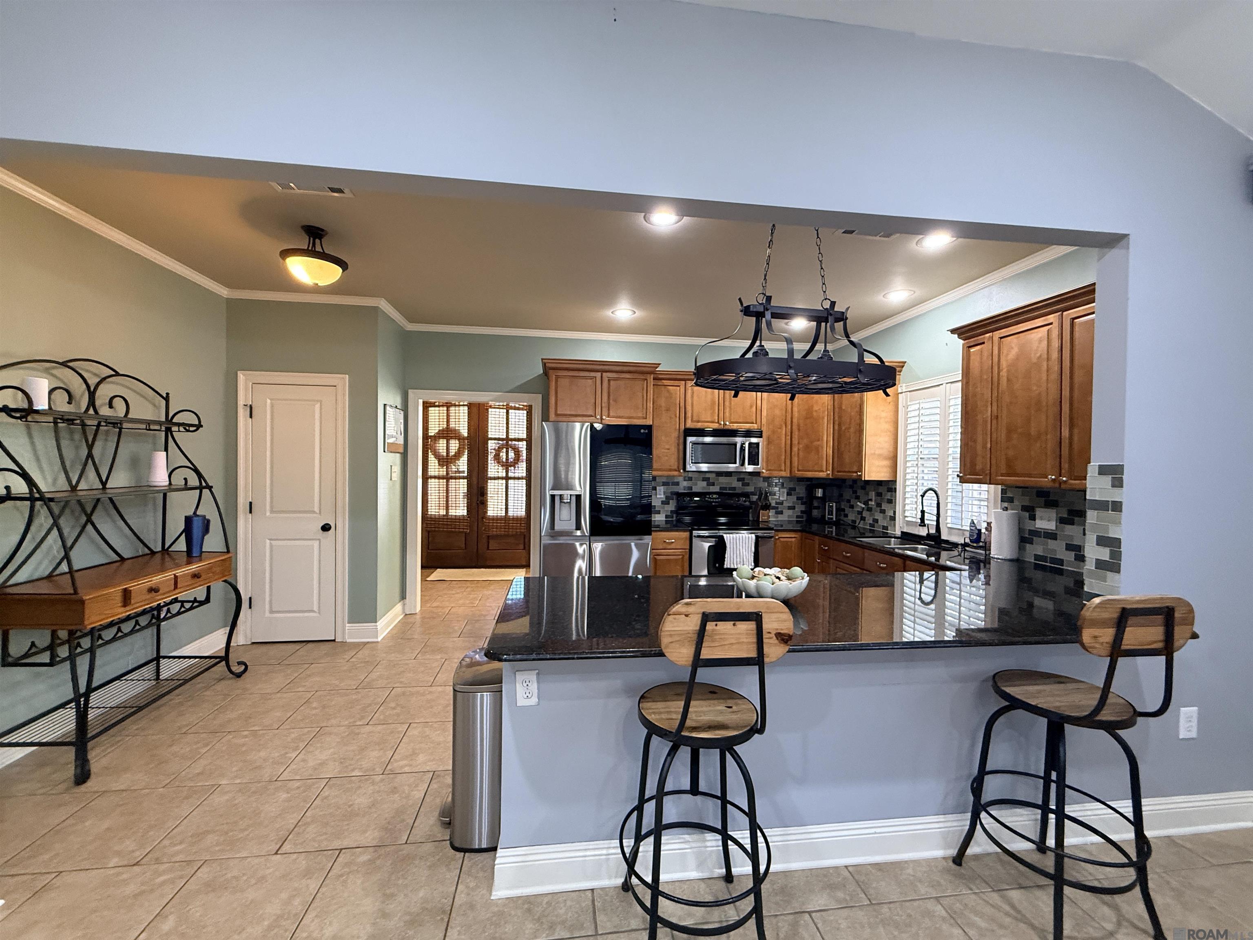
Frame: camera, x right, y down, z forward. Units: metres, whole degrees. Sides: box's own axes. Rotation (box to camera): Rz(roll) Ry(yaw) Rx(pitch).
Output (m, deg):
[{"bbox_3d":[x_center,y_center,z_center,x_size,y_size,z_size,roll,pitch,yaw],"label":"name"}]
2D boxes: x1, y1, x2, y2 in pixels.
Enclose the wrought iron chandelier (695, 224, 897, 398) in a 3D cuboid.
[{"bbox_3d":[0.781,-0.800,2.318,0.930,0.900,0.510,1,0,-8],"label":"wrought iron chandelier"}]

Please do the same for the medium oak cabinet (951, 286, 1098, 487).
[{"bbox_3d":[2.335,-0.391,2.730,0.370,0.960,1.070,1,0,-8],"label":"medium oak cabinet"}]

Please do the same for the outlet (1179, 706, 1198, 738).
[{"bbox_3d":[2.249,1.013,2.028,0.076,0.120,0.010,1,0,-8],"label":"outlet"}]

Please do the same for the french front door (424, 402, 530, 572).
[{"bbox_3d":[-2.085,0.150,7.159,1.600,2.400,0.060,1,0,-8],"label":"french front door"}]

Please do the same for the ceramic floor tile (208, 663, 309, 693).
[{"bbox_3d":[-2.433,1.391,3.357,0.458,0.010,0.462,1,1,-8],"label":"ceramic floor tile"}]

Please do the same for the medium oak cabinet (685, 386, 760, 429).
[{"bbox_3d":[0.895,-0.623,4.955,0.742,0.460,0.345,1,1,-8],"label":"medium oak cabinet"}]

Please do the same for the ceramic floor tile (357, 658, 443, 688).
[{"bbox_3d":[-1.509,1.390,3.446,0.450,0.012,0.450,1,0,-8],"label":"ceramic floor tile"}]

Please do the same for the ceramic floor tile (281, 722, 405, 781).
[{"bbox_3d":[-1.373,1.395,2.522,0.450,0.012,0.450,1,0,-8],"label":"ceramic floor tile"}]

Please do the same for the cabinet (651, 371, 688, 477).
[{"bbox_3d":[0.361,-0.432,4.943,0.375,0.995,0.365,1,1,-8],"label":"cabinet"}]

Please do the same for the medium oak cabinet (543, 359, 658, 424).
[{"bbox_3d":[-0.250,-0.671,4.652,1.002,0.522,0.640,1,1,-8],"label":"medium oak cabinet"}]

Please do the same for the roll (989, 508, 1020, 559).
[{"bbox_3d":[2.375,0.398,3.172,0.135,0.285,0.135,1,0,0],"label":"roll"}]

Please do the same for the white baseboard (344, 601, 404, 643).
[{"bbox_3d":[-2.165,1.302,4.421,0.252,0.147,0.755,1,1,-8],"label":"white baseboard"}]

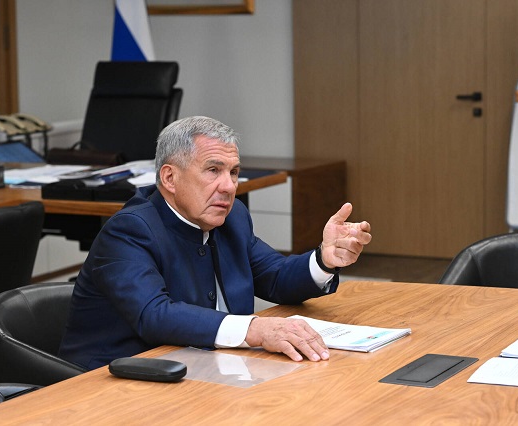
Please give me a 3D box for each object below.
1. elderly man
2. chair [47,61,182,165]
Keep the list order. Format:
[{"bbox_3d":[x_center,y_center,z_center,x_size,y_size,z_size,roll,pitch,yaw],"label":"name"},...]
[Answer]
[{"bbox_3d":[-0.115,0.397,3.295,0.730,1.220,0.650,3,8,30],"label":"elderly man"},{"bbox_3d":[-0.762,-0.131,7.638,0.640,1.250,0.680,3,8,31],"label":"chair"}]

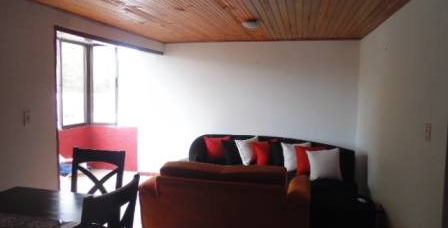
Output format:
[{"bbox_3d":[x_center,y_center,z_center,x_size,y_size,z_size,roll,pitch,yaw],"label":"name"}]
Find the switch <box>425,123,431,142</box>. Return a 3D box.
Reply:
[{"bbox_3d":[1.337,0.123,2.211,0.015,0.122,0.078,2,5,13],"label":"switch"}]

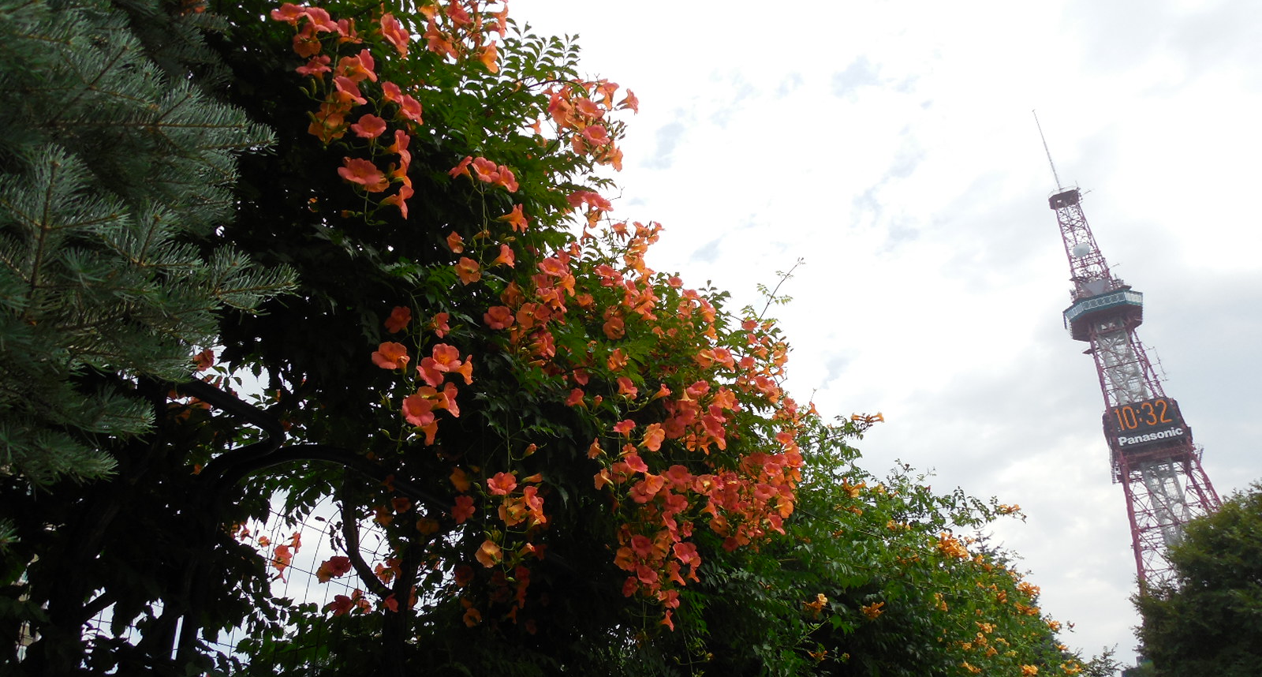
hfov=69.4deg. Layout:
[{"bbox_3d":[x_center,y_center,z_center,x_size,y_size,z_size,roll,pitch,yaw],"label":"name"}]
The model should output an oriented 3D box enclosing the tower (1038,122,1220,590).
[{"bbox_3d":[97.552,11.103,177.737,33.000,147.000,33.000,-15,-31,21],"label":"tower"}]

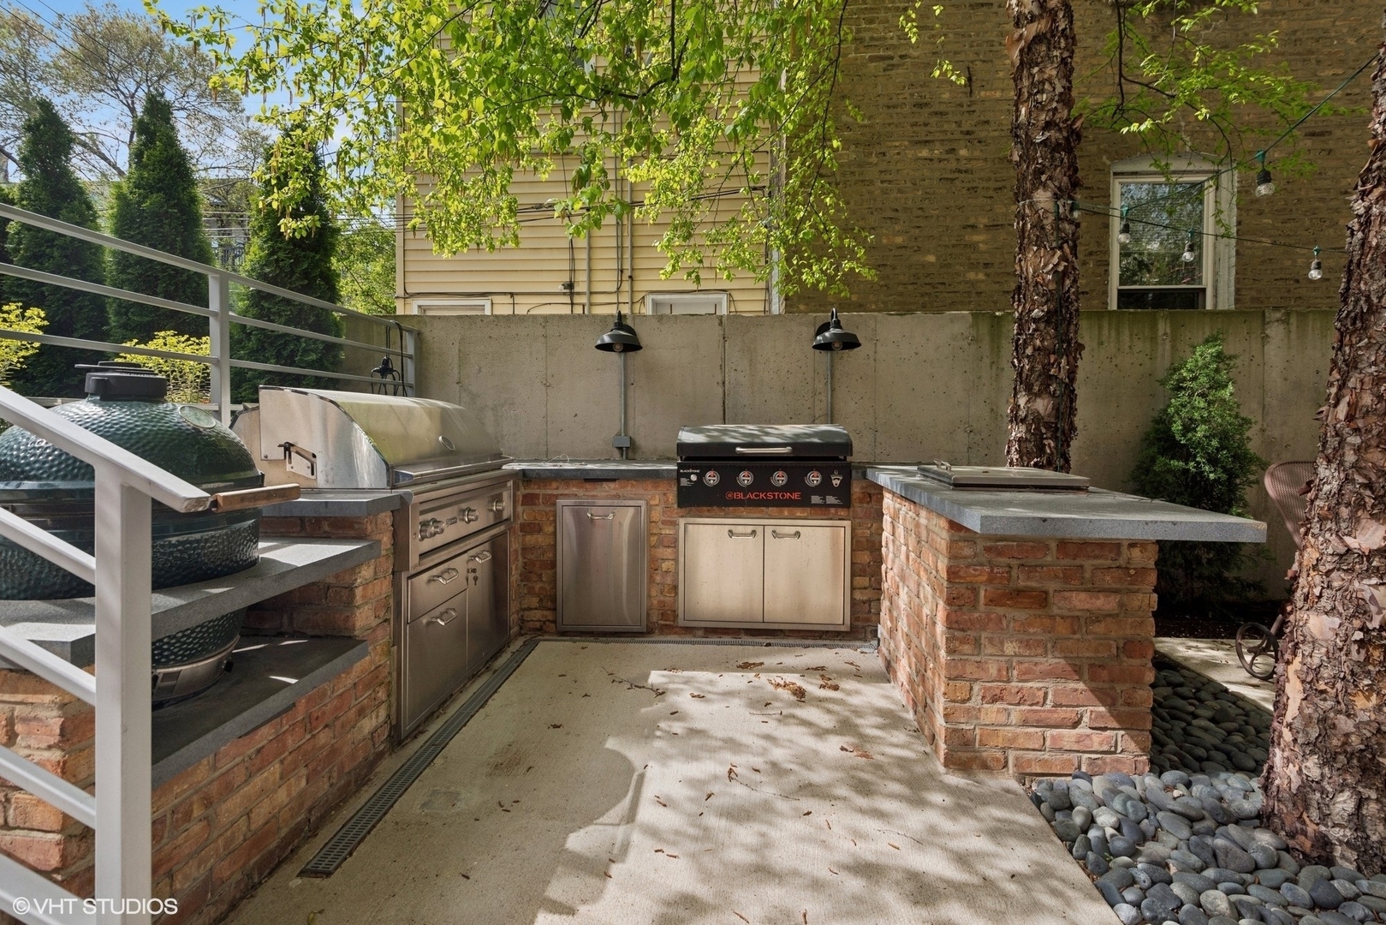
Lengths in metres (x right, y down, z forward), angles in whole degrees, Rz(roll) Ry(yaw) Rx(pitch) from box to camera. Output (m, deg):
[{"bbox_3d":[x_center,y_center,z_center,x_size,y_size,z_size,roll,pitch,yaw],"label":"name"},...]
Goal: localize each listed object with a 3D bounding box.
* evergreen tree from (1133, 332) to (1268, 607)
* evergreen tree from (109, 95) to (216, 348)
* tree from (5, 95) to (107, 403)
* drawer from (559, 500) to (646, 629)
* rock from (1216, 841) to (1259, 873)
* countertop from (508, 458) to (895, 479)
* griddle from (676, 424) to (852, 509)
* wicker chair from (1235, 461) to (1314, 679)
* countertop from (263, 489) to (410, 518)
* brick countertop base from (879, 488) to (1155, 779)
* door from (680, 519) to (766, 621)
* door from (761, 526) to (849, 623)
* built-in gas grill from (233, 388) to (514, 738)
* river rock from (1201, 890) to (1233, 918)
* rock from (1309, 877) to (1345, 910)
[{"bbox_3d":[3.021,0.071,3.703,0.680,1.680,0.680,1,2,3],"label":"evergreen tree"},{"bbox_3d":[-5.701,-2.303,6.600,0.880,3.350,0.880,0,3,-6],"label":"evergreen tree"},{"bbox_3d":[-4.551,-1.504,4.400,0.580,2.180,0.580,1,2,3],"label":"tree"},{"bbox_3d":[-0.462,0.531,3.400,0.467,0.680,0.400,1,2,3],"label":"drawer"},{"bbox_3d":[1.276,0.926,1.448,0.067,0.050,0.086,0,3,-15],"label":"rock"},{"bbox_3d":[0.051,0.044,3.685,2.060,0.050,0.740,0,3,6],"label":"countertop"},{"bbox_3d":[0.408,0.004,3.546,0.920,0.430,0.600,0,3,6],"label":"griddle"},{"bbox_3d":[2.819,0.499,2.618,0.620,0.980,0.780,0,3,6],"label":"wicker chair"},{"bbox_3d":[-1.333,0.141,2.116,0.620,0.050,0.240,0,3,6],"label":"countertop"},{"bbox_3d":[1.095,0.532,2.256,0.605,0.765,0.880,1,2,4],"label":"brick countertop base"},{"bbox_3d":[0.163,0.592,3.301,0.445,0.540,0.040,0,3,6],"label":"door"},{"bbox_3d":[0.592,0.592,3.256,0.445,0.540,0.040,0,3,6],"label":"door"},{"bbox_3d":[-1.236,0.313,2.558,0.650,1.190,1.000,1,2,3],"label":"built-in gas grill"},{"bbox_3d":[1.246,1.047,1.472,0.072,0.045,0.058,2,4,37],"label":"river rock"},{"bbox_3d":[1.373,0.932,1.334,0.070,0.050,0.060,-2,3,-42],"label":"rock"}]

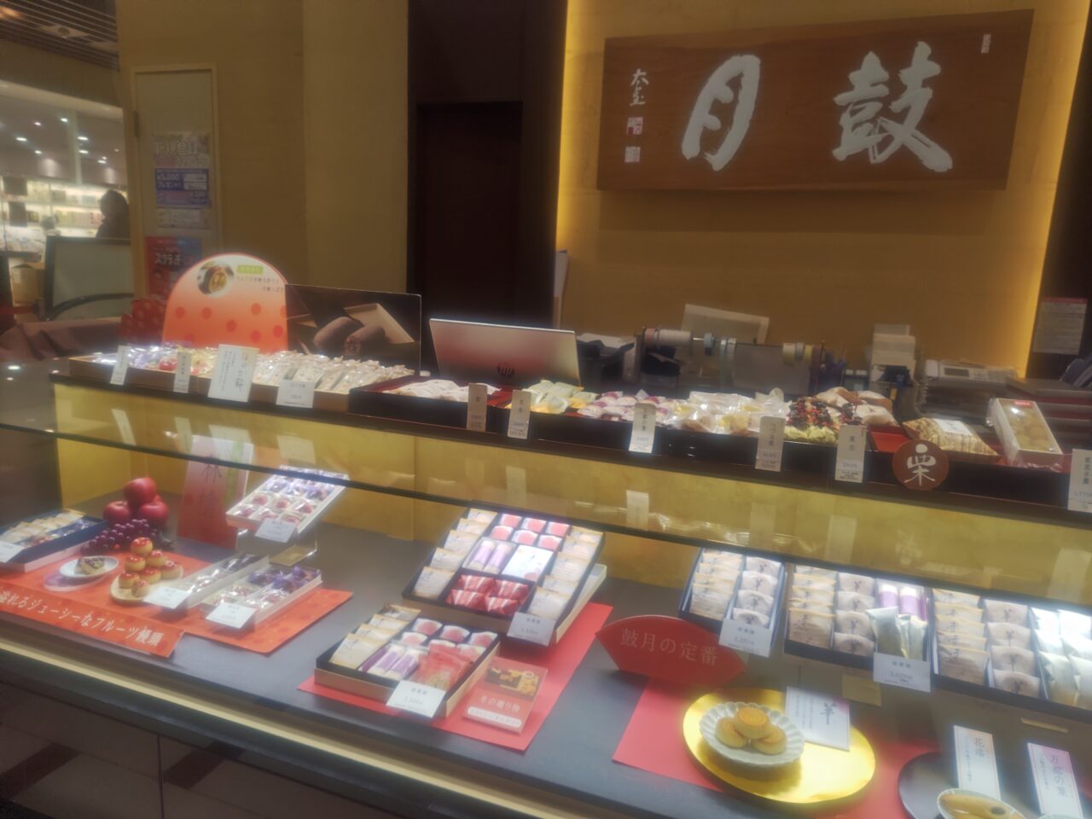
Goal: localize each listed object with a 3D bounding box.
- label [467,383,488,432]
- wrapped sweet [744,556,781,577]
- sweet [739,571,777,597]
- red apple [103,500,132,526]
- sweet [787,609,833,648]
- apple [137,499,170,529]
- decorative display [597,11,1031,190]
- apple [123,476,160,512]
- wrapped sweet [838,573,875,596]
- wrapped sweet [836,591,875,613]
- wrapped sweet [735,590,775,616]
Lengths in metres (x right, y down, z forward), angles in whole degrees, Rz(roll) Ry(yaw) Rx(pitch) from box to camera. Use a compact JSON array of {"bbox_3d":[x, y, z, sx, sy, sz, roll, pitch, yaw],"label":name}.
[{"bbox_3d":[-0.145,-0.003,1.532,0.043,0.100,0.004,6,8,20],"label":"label"},{"bbox_3d":[0.407,0.313,1.377,0.062,0.026,0.066,7,44,24],"label":"wrapped sweet"},{"bbox_3d":[0.388,0.333,1.334,0.062,0.026,0.066,7,44,24],"label":"sweet"},{"bbox_3d":[-1.090,0.273,1.853,0.072,0.066,0.072,6,11,20],"label":"red apple"},{"bbox_3d":[0.443,0.367,1.217,0.073,0.018,0.073,7,34,22],"label":"sweet"},{"bbox_3d":[-1.014,0.273,1.878,0.072,0.067,0.072,6,11,20],"label":"apple"},{"bbox_3d":[1.188,-1.444,3.508,1.902,0.751,0.050,6,11,20],"label":"decorative display"},{"bbox_3d":[-1.029,0.216,1.845,0.079,0.075,0.079,6,11,20],"label":"apple"},{"bbox_3d":[0.557,0.327,1.306,0.062,0.026,0.066,7,44,22],"label":"wrapped sweet"},{"bbox_3d":[0.535,0.349,1.258,0.062,0.026,0.066,7,44,22],"label":"wrapped sweet"},{"bbox_3d":[0.366,0.355,1.286,0.062,0.026,0.066,7,44,24],"label":"wrapped sweet"}]

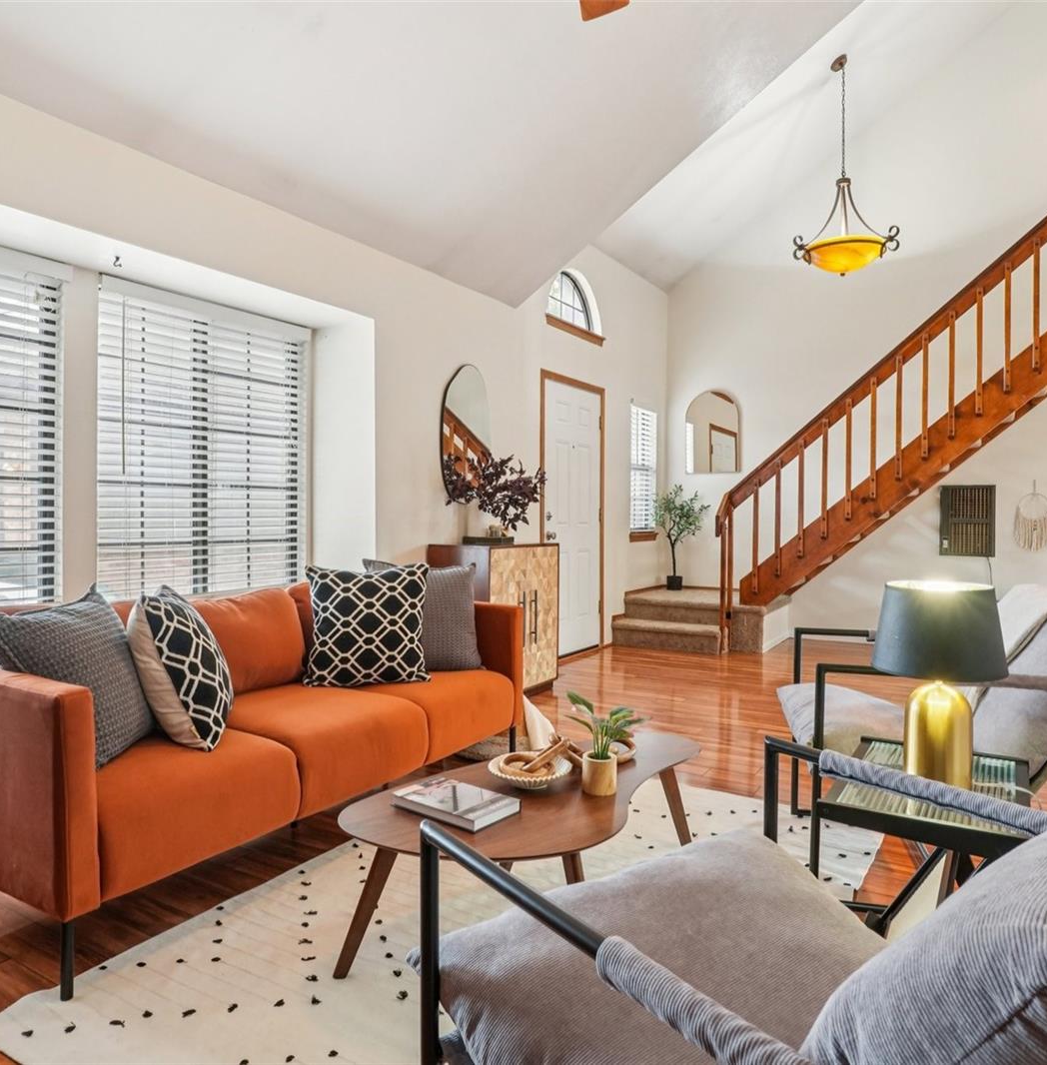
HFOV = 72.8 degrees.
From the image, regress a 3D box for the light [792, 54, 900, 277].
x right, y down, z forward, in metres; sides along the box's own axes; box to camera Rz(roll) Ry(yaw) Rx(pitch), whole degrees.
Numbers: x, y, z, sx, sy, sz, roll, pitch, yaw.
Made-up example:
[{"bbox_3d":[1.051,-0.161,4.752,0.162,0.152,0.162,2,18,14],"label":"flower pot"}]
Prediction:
[{"bbox_3d":[2.119,-2.418,4.680,0.650,1.464,0.650,0,1,35],"label":"light"}]

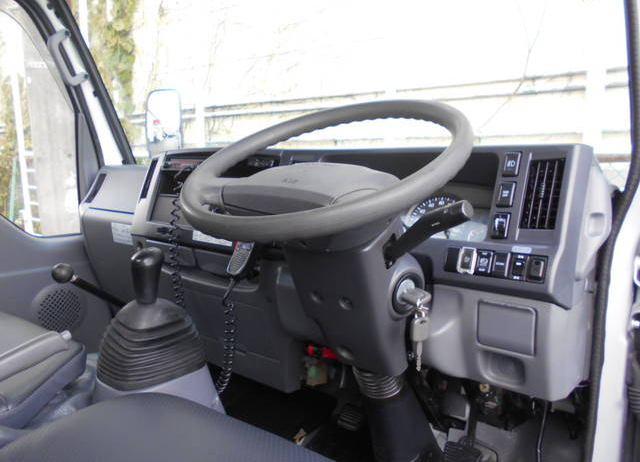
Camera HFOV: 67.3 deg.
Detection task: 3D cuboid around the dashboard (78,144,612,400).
[{"bbox_3d":[-0.080,0.058,1.338,1.470,0.570,0.380,5,11,28],"label":"dashboard"}]

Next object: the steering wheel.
[{"bbox_3d":[0.011,-0.077,0.711,0.420,0.100,0.420,4,33,29],"label":"steering wheel"}]

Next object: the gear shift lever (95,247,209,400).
[{"bbox_3d":[-0.304,0.139,0.875,0.155,0.240,0.185,5,11,28],"label":"gear shift lever"}]

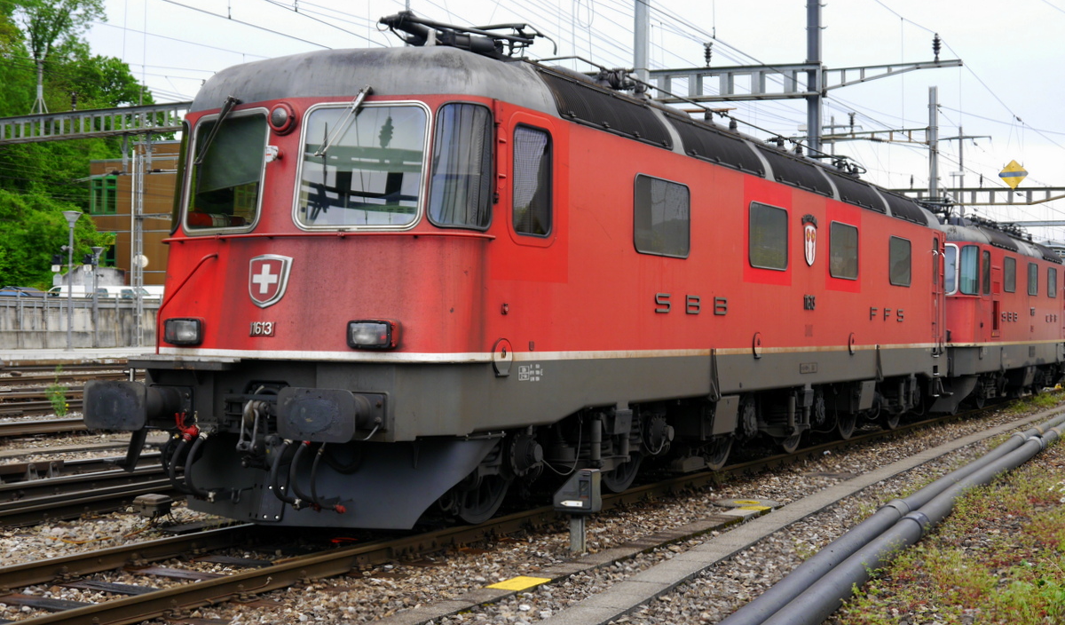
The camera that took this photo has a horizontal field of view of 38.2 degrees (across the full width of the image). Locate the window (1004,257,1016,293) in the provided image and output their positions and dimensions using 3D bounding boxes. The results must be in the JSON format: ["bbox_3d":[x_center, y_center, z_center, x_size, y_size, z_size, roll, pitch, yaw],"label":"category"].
[{"bbox_3d":[9.754,-0.763,31.478,0.060,0.710,1.370,0,-1,27],"label":"window"}]

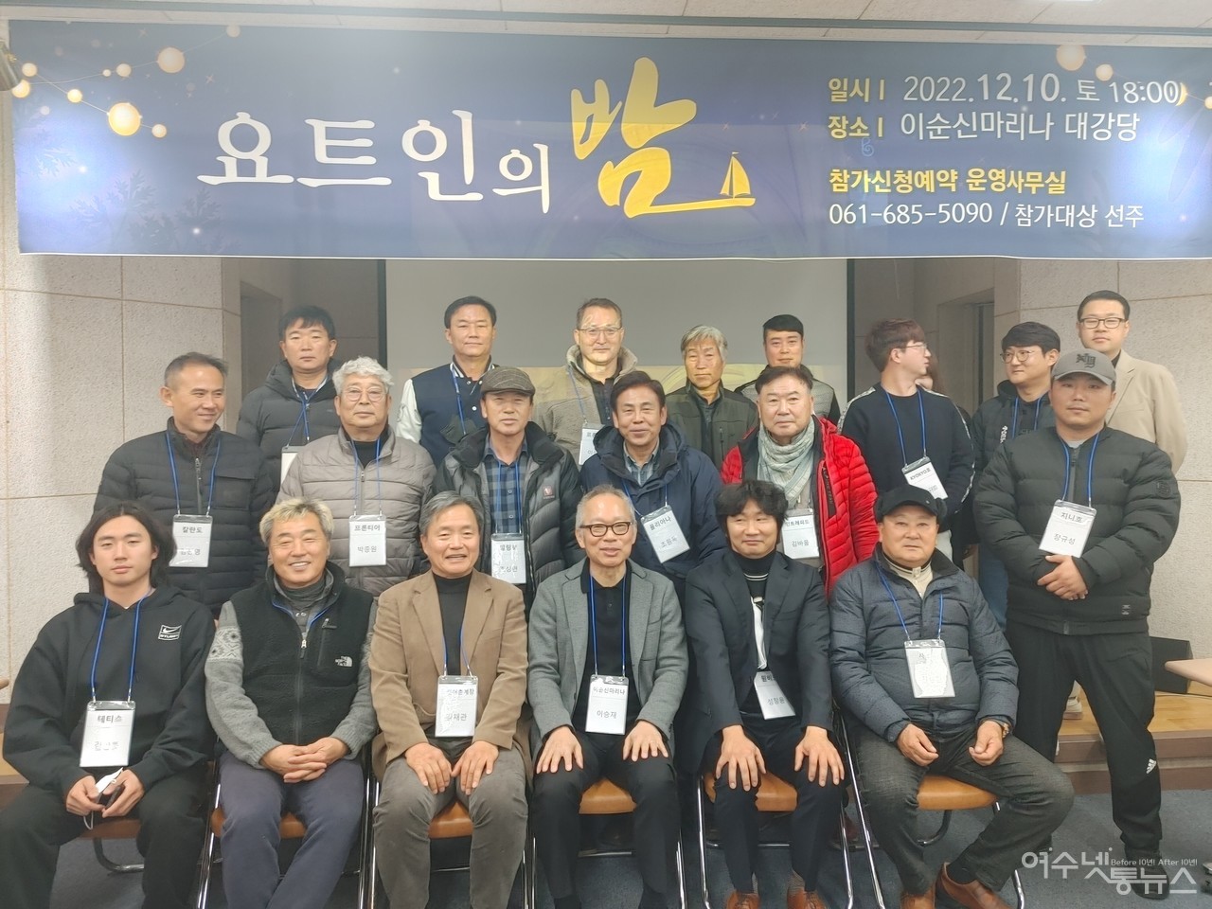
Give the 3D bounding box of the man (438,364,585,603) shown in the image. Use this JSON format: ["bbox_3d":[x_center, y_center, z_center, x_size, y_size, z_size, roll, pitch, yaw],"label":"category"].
[{"bbox_3d":[-0.327,0.542,3.152,0.570,1.700,0.350,-1,1,-6],"label":"man"}]

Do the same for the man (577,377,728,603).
[{"bbox_3d":[0.160,0.554,3.050,0.530,1.680,0.370,0,1,10],"label":"man"}]

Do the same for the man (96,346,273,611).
[{"bbox_3d":[-1.368,0.531,3.023,0.620,1.740,0.370,-1,2,-26],"label":"man"}]

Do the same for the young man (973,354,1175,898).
[{"bbox_3d":[1.576,0.510,3.040,0.620,1.750,0.440,0,1,25],"label":"young man"}]

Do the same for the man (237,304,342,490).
[{"bbox_3d":[-1.155,0.291,3.520,0.550,1.740,0.370,-1,1,-13],"label":"man"}]

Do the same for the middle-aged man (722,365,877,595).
[{"bbox_3d":[0.681,0.537,3.222,0.600,1.710,0.370,0,2,21],"label":"middle-aged man"}]

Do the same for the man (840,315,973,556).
[{"bbox_3d":[1.222,0.293,3.700,0.530,1.700,0.360,0,1,14],"label":"man"}]

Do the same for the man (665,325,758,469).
[{"bbox_3d":[0.412,0.307,3.682,0.530,1.670,0.330,0,2,7],"label":"man"}]

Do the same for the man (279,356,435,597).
[{"bbox_3d":[-0.832,0.544,3.060,0.540,1.710,0.360,-1,1,-18],"label":"man"}]

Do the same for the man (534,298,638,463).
[{"bbox_3d":[-0.029,0.251,3.653,0.540,1.760,0.340,-1,1,-2],"label":"man"}]

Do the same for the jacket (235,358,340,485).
[{"bbox_3d":[-1.159,0.021,3.520,0.560,0.740,0.360,-1,1,-13],"label":"jacket"}]

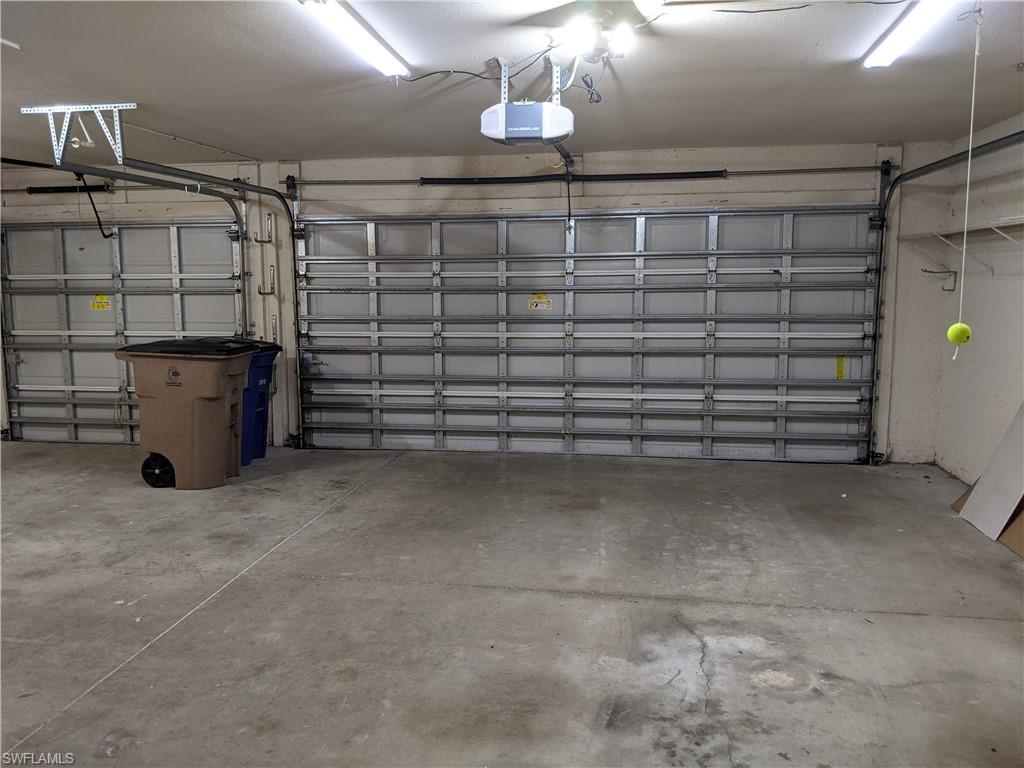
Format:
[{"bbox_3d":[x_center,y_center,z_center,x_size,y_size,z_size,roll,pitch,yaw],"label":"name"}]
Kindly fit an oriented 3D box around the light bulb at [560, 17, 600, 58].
[{"bbox_3d":[0.274,-1.389,3.192,0.170,0.160,0.170,1,7,8],"label":"light bulb"}]

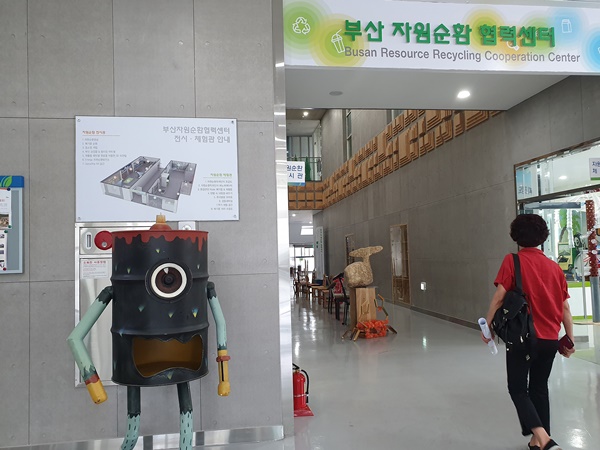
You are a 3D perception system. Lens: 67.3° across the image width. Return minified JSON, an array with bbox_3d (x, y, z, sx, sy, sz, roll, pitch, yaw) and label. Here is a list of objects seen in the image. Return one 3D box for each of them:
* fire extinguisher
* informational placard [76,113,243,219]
[{"bbox_3d":[-0.017,1.453,4.062,0.240,0.460,0.250,-1,-2,-8],"label":"fire extinguisher"},{"bbox_3d":[-1.075,-0.424,3.446,1.195,0.795,0.020,-1,-2,-8],"label":"informational placard"}]

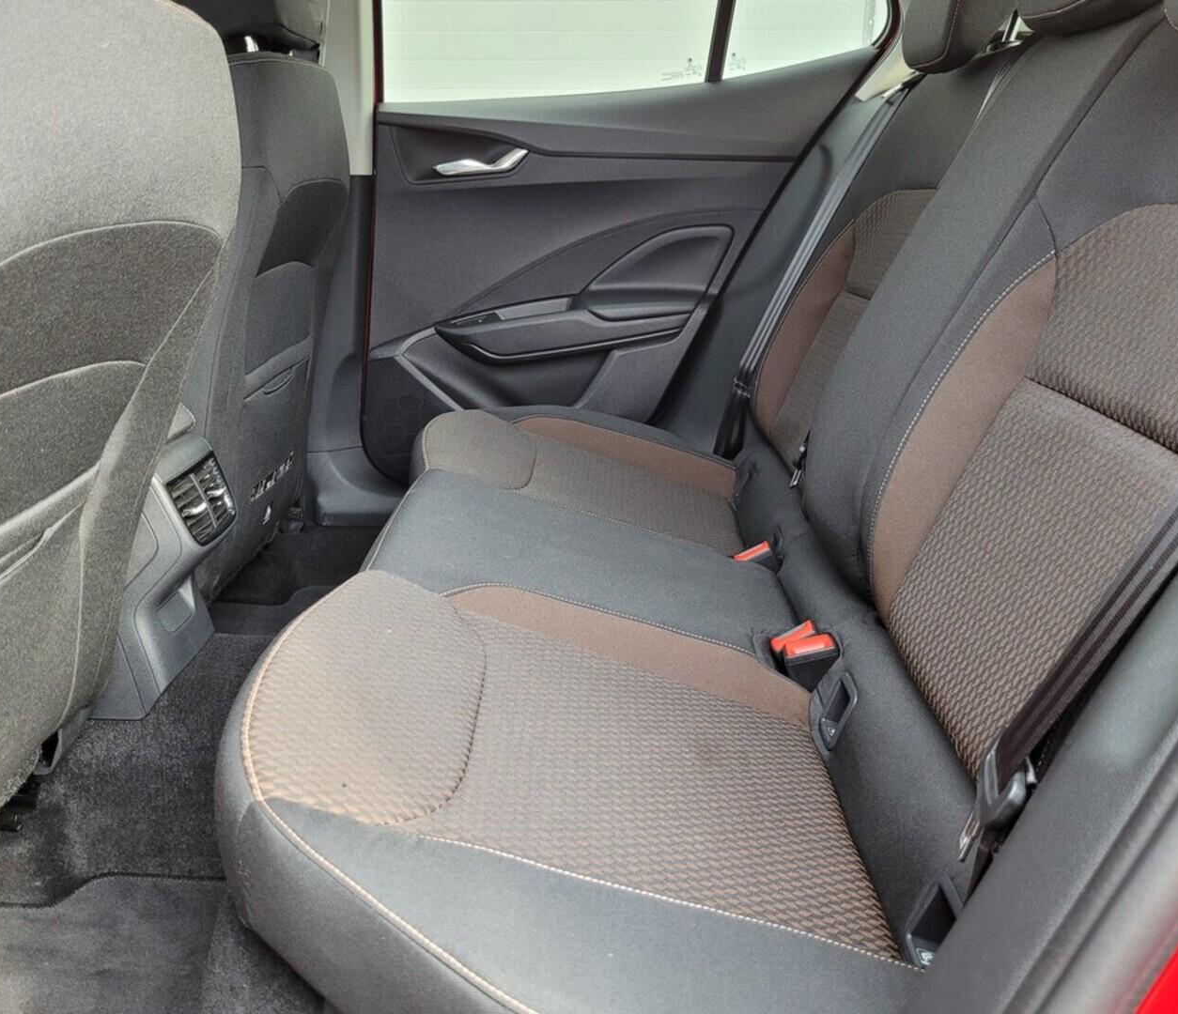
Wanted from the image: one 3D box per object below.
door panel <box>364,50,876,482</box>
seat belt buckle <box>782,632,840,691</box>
[{"bbox_3d":[0.024,-0.371,1.692,0.840,0.720,0.120,0,19,-1],"label":"door panel"},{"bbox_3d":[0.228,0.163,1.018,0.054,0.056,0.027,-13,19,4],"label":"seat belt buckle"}]

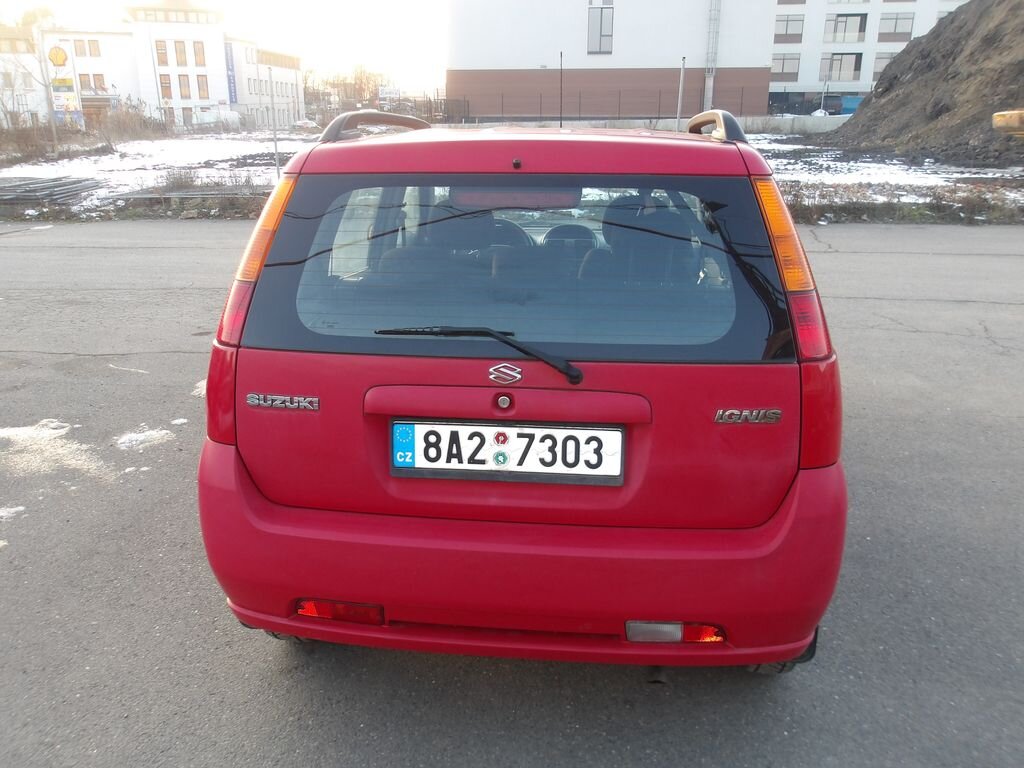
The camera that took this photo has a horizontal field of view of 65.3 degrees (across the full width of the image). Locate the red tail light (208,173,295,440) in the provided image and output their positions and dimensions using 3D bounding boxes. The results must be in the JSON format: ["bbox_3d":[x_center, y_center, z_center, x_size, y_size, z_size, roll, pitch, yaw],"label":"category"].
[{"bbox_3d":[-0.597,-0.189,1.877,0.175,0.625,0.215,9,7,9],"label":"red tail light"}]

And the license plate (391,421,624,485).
[{"bbox_3d":[-0.013,0.148,1.788,0.530,0.127,0.020,2,11,6],"label":"license plate"}]

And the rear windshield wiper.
[{"bbox_3d":[-0.068,-0.060,1.669,0.435,0.120,0.070,2,10,6],"label":"rear windshield wiper"}]

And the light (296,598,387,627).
[{"bbox_3d":[-0.391,0.509,1.824,0.218,0.060,0.060,4,18,12],"label":"light"}]

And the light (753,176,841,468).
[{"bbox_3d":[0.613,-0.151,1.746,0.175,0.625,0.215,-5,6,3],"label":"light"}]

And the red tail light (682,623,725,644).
[{"bbox_3d":[0.422,0.540,1.749,0.100,0.056,0.050,-1,18,-1],"label":"red tail light"}]

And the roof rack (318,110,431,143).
[{"bbox_3d":[-0.384,-0.839,2.602,0.080,0.100,1.300,2,18,6],"label":"roof rack"}]

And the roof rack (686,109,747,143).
[{"bbox_3d":[0.600,-0.809,2.495,0.080,0.100,1.300,2,18,6],"label":"roof rack"}]

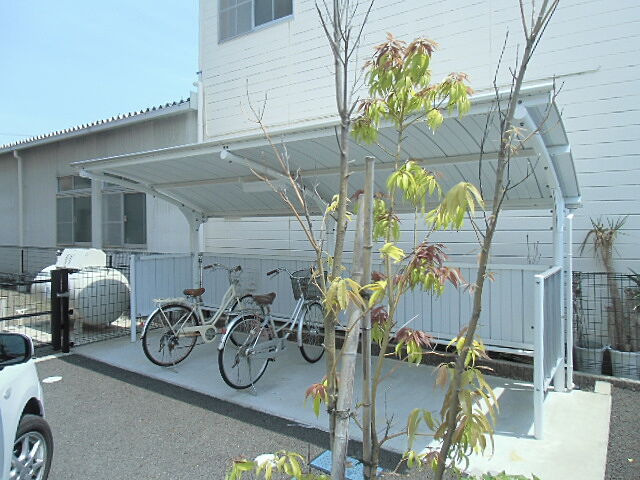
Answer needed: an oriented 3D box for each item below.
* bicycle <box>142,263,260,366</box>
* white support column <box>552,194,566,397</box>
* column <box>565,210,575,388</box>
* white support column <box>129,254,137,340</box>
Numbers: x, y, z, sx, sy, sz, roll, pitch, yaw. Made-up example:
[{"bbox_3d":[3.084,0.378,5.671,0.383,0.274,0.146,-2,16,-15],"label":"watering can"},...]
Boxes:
[{"bbox_3d":[-1.270,0.851,5.271,0.580,1.080,1.812,1,1,40],"label":"bicycle"},{"bbox_3d":[2.241,0.470,4.128,0.085,1.870,0.085,0,1,35],"label":"white support column"},{"bbox_3d":[2.345,0.577,4.144,0.055,1.655,0.055,0,1,35],"label":"column"},{"bbox_3d":[-2.505,0.804,6.006,0.060,1.155,0.060,0,1,35],"label":"white support column"}]

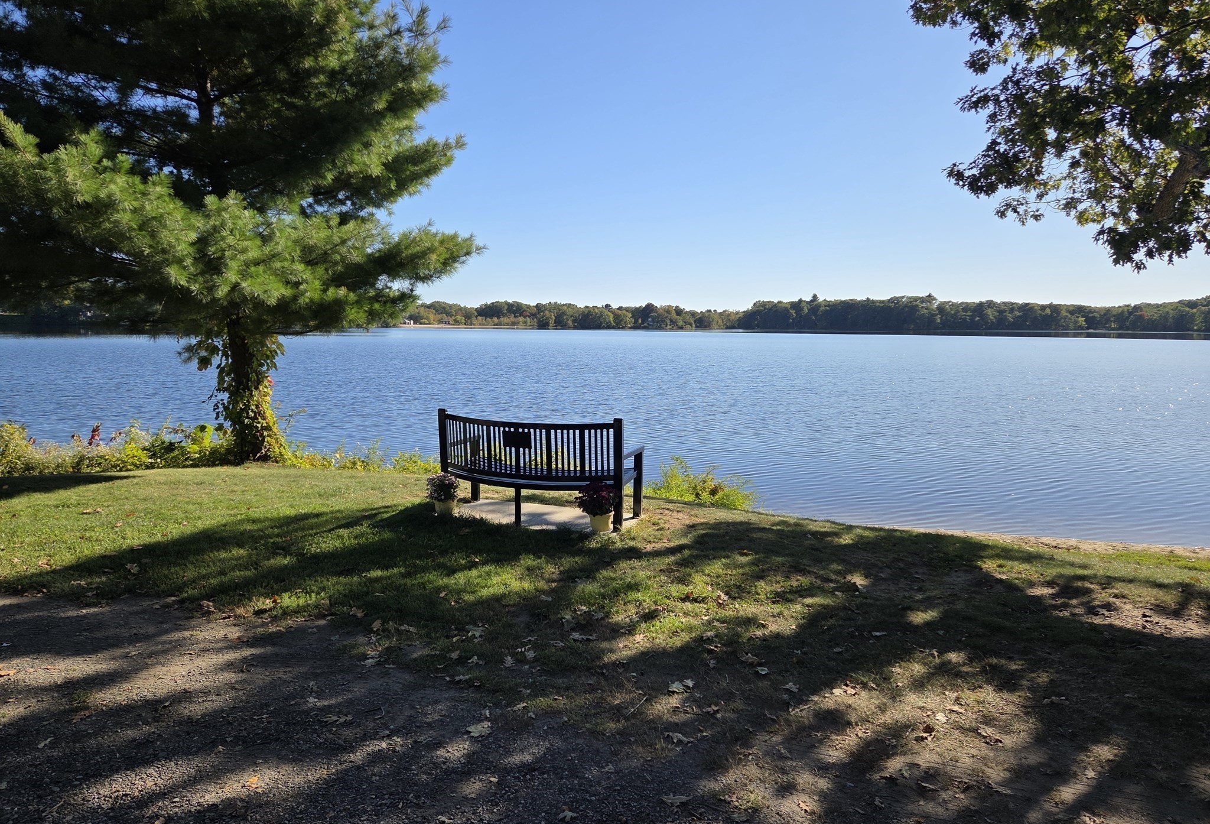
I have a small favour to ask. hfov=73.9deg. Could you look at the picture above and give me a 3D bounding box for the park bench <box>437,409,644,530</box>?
[{"bbox_3d":[-0.605,0.462,7.095,1.770,0.925,0.810,3,7,22],"label":"park bench"}]

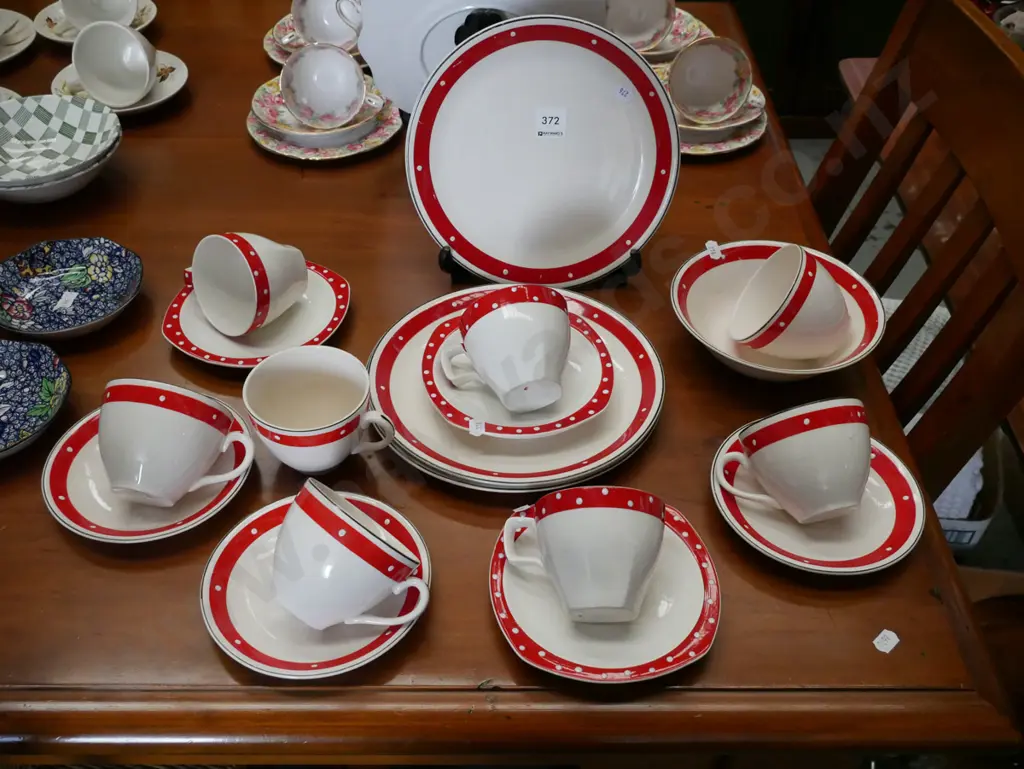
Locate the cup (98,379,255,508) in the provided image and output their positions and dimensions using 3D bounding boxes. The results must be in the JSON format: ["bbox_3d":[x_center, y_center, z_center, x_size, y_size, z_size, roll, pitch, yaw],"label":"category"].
[{"bbox_3d":[-0.247,0.050,0.737,0.118,0.093,0.073,8,68,7],"label":"cup"}]

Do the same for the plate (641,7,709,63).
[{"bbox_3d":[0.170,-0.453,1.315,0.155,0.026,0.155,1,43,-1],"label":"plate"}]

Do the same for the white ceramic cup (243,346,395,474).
[{"bbox_3d":[-0.137,0.030,0.745,0.110,0.071,0.089,13,44,13],"label":"white ceramic cup"}]

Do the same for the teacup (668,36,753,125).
[{"bbox_3d":[0.199,-0.326,1.083,0.105,0.087,0.063,-26,22,9],"label":"teacup"}]

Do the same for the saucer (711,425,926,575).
[{"bbox_3d":[0.214,0.081,0.711,0.146,0.020,0.146,1,43,-1],"label":"saucer"}]

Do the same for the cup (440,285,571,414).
[{"bbox_3d":[0.000,-0.019,0.771,0.104,0.086,0.071,-14,62,2],"label":"cup"}]

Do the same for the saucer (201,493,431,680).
[{"bbox_3d":[-0.129,0.134,0.671,0.150,0.021,0.150,0,43,0],"label":"saucer"}]

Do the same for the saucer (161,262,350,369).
[{"bbox_3d":[-0.226,-0.061,0.906,0.156,0.022,0.156,15,45,14],"label":"saucer"}]

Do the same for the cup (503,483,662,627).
[{"bbox_3d":[0.049,0.117,0.670,0.111,0.090,0.072,1,64,0],"label":"cup"}]

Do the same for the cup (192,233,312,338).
[{"bbox_3d":[-0.219,-0.089,0.841,0.108,0.083,0.068,8,21,38],"label":"cup"}]

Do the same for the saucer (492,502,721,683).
[{"bbox_3d":[0.063,0.142,0.696,0.156,0.022,0.156,-1,43,-2],"label":"saucer"}]

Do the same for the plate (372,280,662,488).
[{"bbox_3d":[0.003,0.003,0.806,0.230,0.031,0.230,0,43,0],"label":"plate"}]

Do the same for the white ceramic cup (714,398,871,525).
[{"bbox_3d":[0.199,0.060,0.697,0.108,0.087,0.068,-13,70,4],"label":"white ceramic cup"}]

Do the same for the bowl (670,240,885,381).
[{"bbox_3d":[0.222,-0.052,0.856,0.176,0.048,0.176,0,43,0],"label":"bowl"}]

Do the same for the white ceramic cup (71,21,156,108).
[{"bbox_3d":[-0.432,-0.354,1.108,0.108,0.089,0.058,-8,24,19],"label":"white ceramic cup"}]

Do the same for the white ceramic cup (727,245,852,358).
[{"bbox_3d":[0.227,-0.058,0.806,0.068,0.088,0.109,31,13,-11],"label":"white ceramic cup"}]

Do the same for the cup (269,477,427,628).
[{"bbox_3d":[-0.109,0.122,0.645,0.107,0.089,0.071,36,74,1],"label":"cup"}]

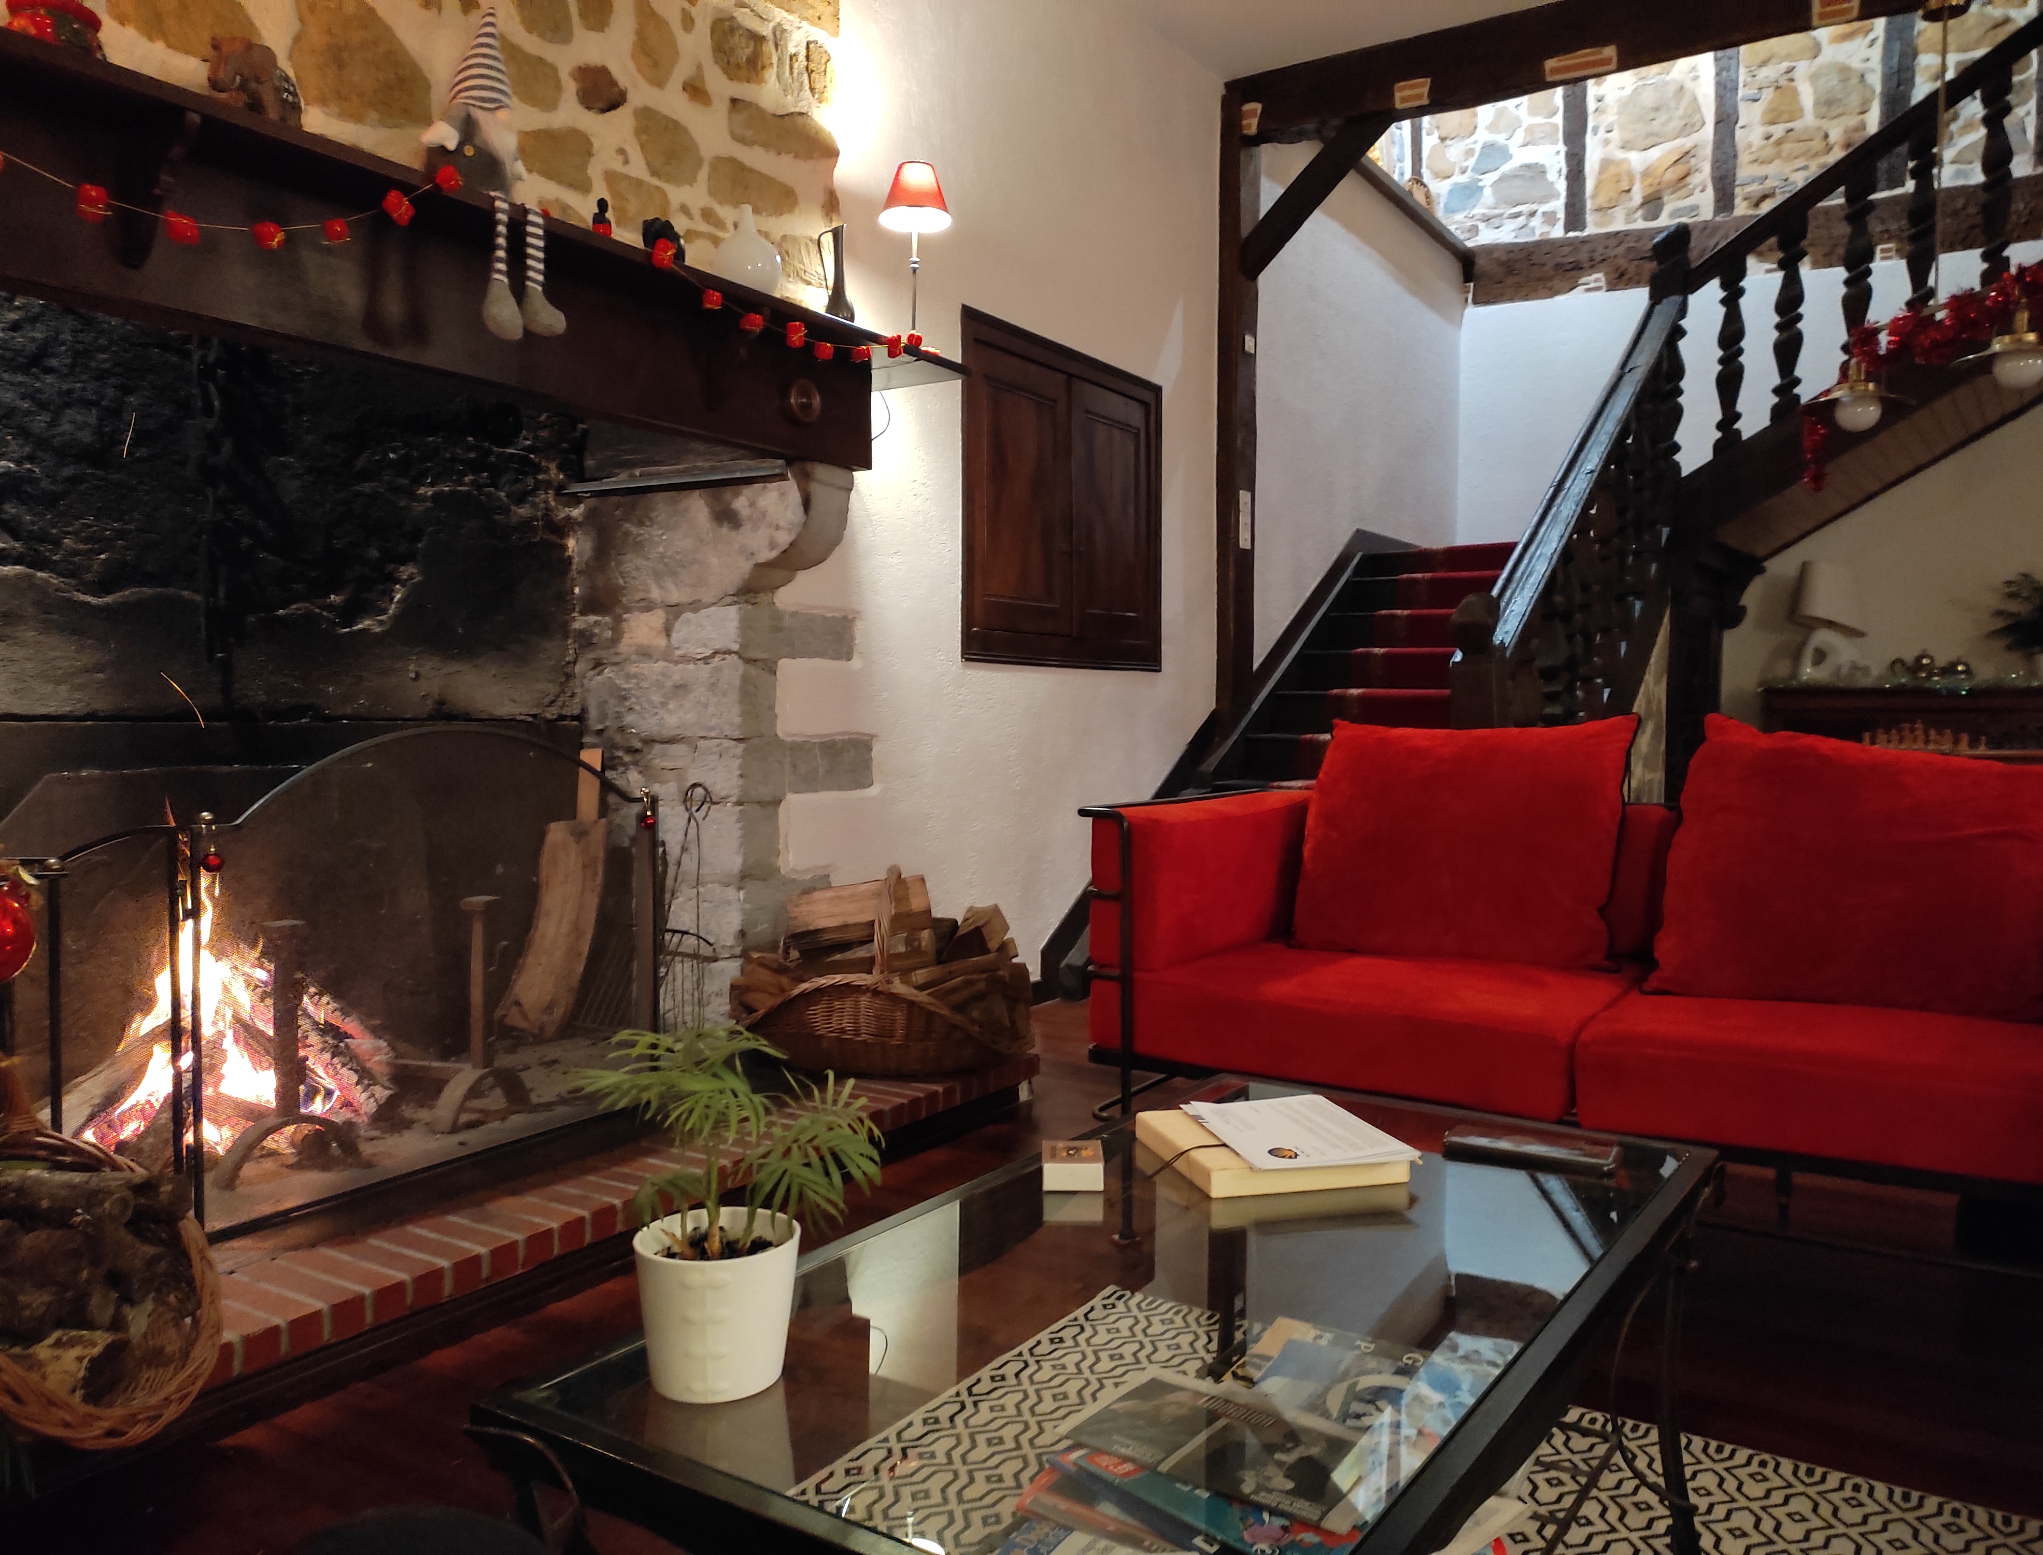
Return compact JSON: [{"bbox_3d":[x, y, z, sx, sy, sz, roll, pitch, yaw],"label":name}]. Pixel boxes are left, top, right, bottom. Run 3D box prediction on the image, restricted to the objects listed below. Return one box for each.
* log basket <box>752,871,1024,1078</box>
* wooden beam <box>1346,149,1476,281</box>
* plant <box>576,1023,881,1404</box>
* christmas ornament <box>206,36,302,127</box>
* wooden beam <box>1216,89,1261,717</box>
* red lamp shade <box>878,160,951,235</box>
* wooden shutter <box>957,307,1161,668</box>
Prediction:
[{"bbox_3d":[-0.312,0.446,3.756,0.660,0.450,0.440,1,2,10],"label":"log basket"},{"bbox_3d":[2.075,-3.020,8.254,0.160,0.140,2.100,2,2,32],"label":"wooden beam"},{"bbox_3d":[-0.237,0.339,1.243,0.235,0.295,0.225,0,2,-11],"label":"plant"},{"bbox_3d":[-1.194,-1.079,2.424,0.085,0.120,0.125,1,2,23],"label":"christmas ornament"},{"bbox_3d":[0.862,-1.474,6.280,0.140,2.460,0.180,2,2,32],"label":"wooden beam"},{"bbox_3d":[-0.276,-1.508,4.015,0.187,0.146,0.187,0,2,0],"label":"red lamp shade"},{"bbox_3d":[0.166,-0.904,5.258,0.060,1.065,1.335,2,2,32],"label":"wooden shutter"}]

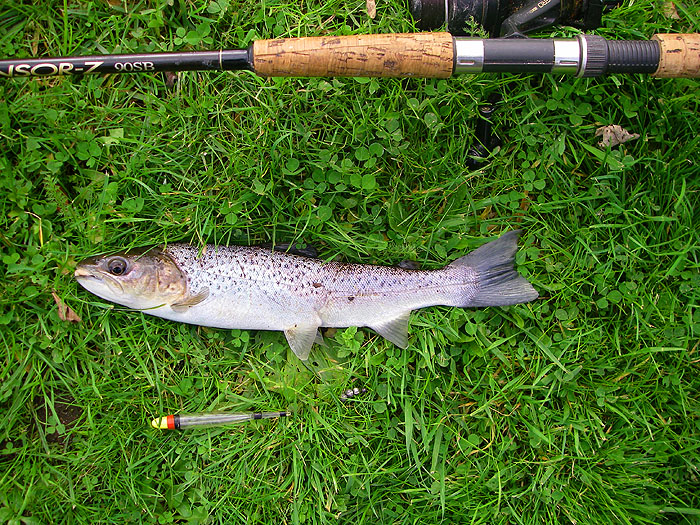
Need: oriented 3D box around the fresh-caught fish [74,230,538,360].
[{"bbox_3d":[-0.031,0.024,0.546,0.329,0.038,0.092,0,82,0],"label":"fresh-caught fish"}]

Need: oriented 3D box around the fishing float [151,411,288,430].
[{"bbox_3d":[-0.090,0.110,0.541,0.098,0.010,0.010,-4,82,-1],"label":"fishing float"}]

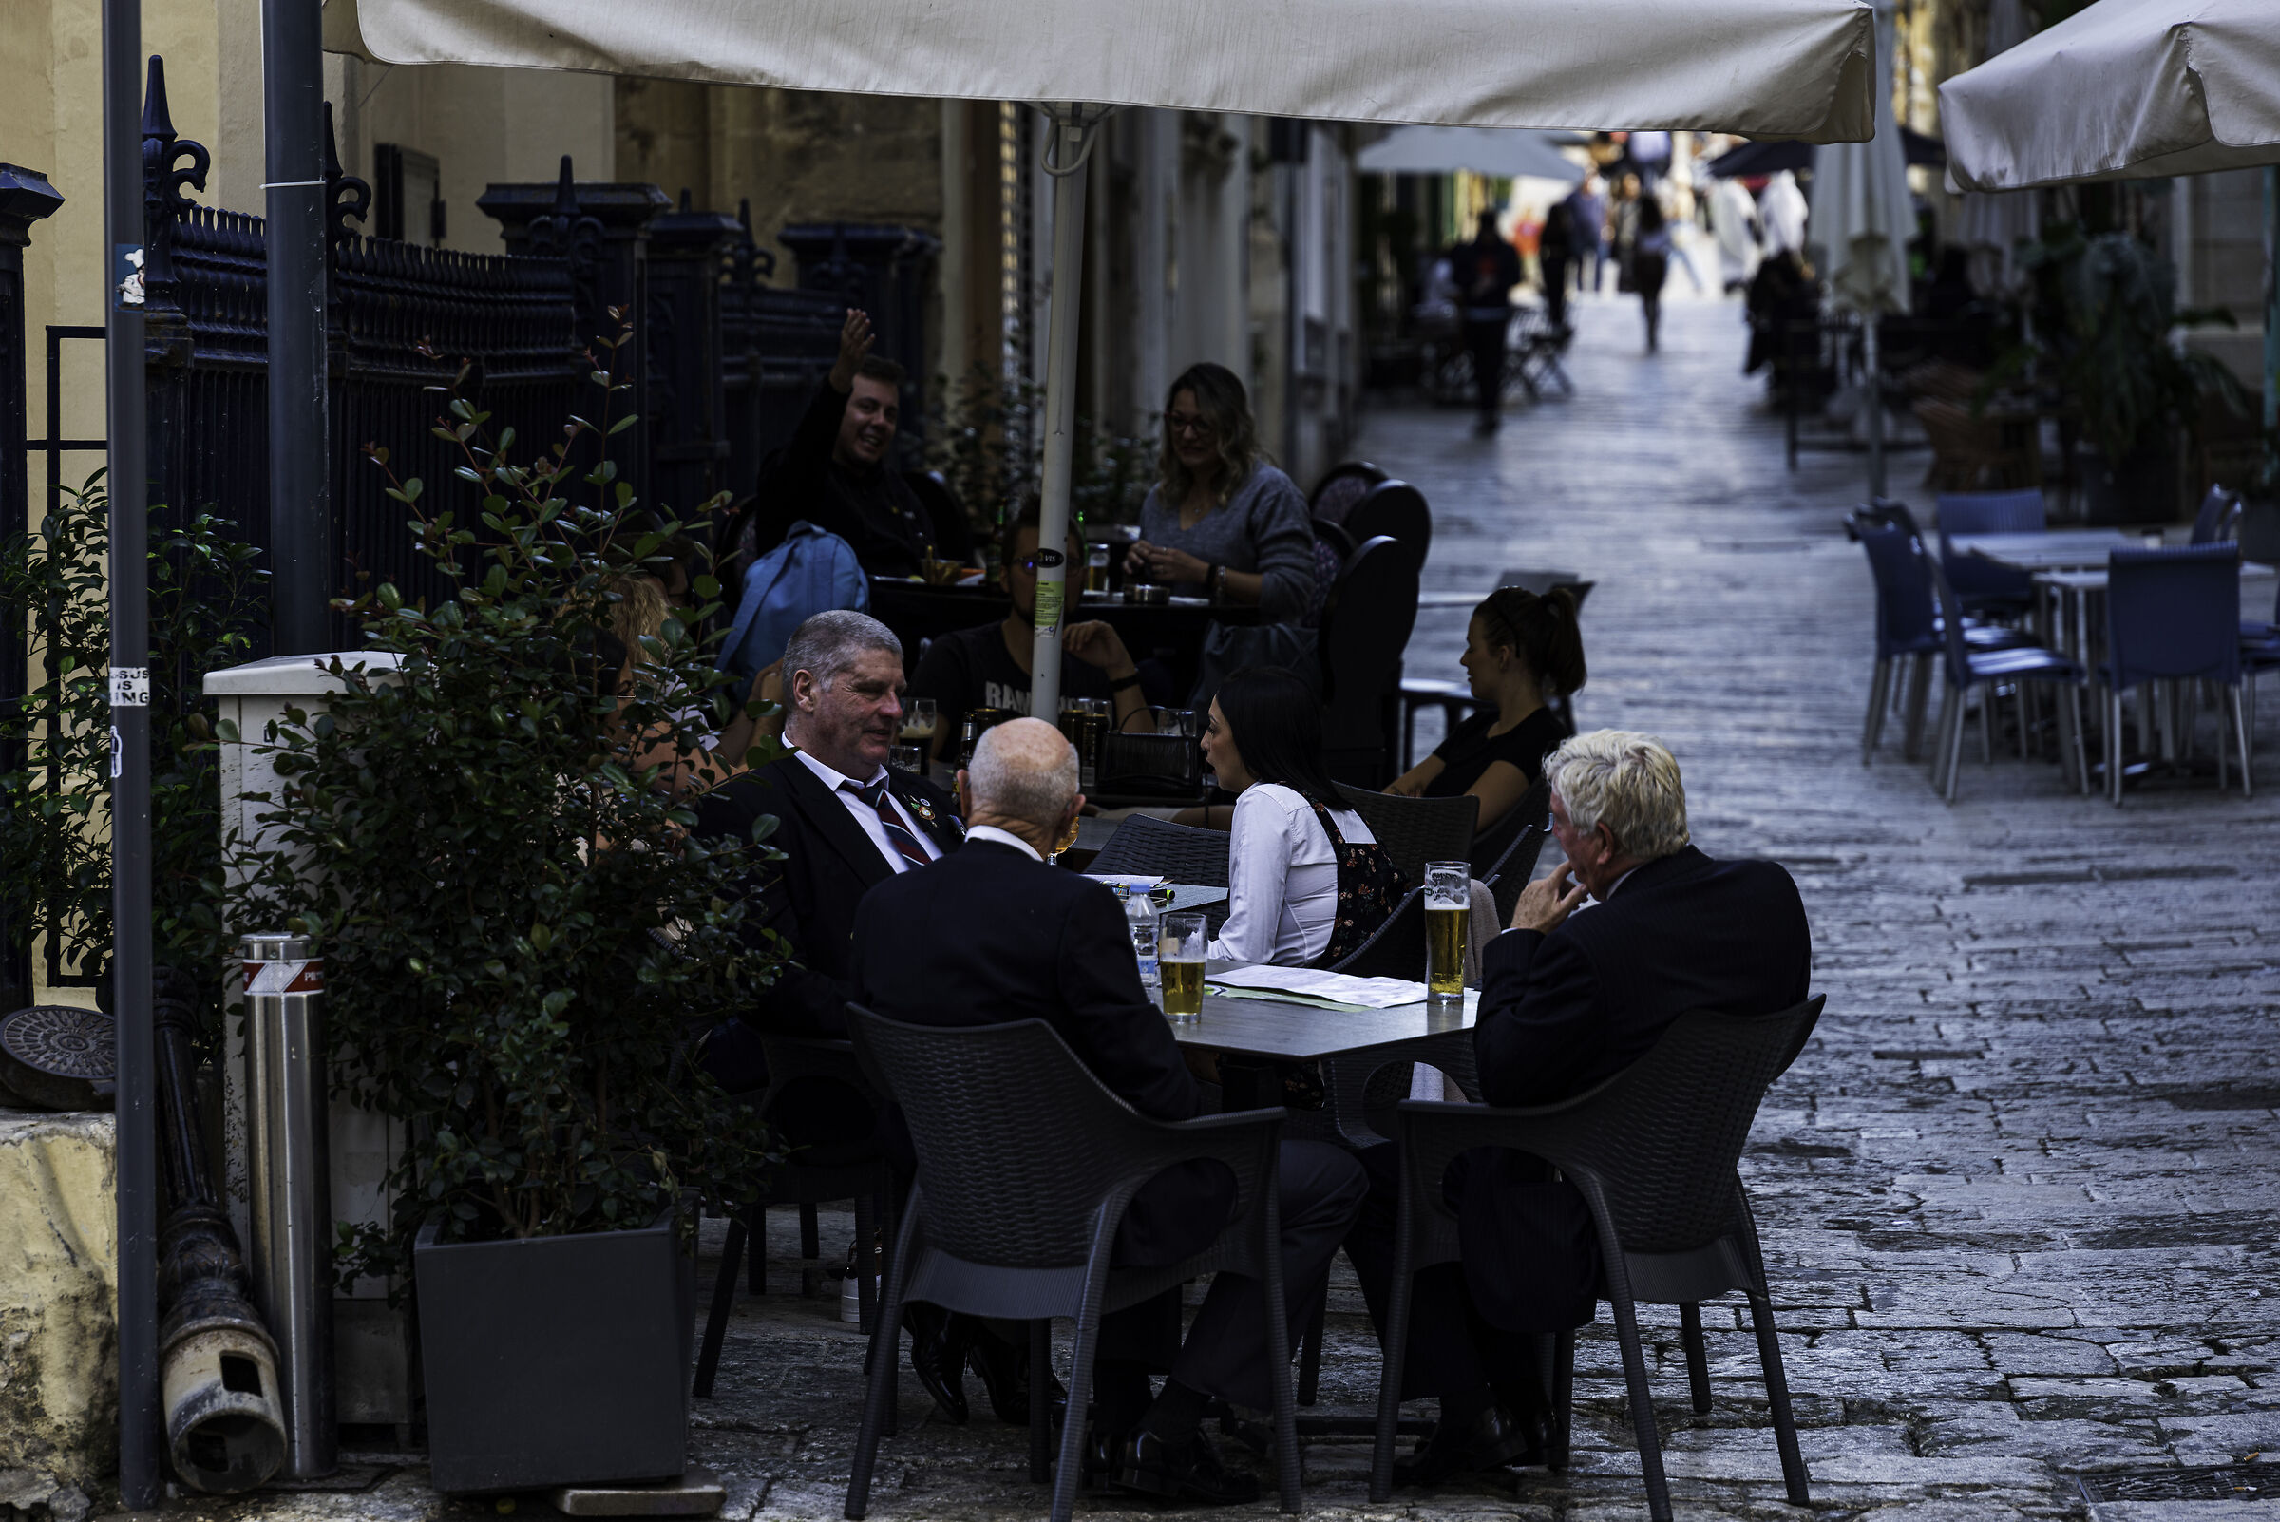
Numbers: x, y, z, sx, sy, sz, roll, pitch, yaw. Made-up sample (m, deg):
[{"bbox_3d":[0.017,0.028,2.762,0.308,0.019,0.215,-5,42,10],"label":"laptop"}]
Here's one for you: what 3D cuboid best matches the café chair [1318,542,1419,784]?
[{"bbox_3d":[0.301,-0.017,21.800,0.600,1.020,0.520,3,6,28],"label":"café chair"}]

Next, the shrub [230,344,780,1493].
[{"bbox_3d":[-1.059,0.251,15.850,0.890,1.870,0.820,0,6,3],"label":"shrub"}]

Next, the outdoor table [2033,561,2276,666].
[{"bbox_3d":[3.518,-0.324,32.900,0.720,0.730,0.700,1,6,12],"label":"outdoor table"}]

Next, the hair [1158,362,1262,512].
[{"bbox_3d":[0.167,-0.769,22.600,0.250,0.360,0.250,1,4,20],"label":"hair"}]

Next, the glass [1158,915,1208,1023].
[{"bbox_3d":[0.074,0.343,15.750,0.083,0.172,0.083,0,6,0],"label":"glass"}]

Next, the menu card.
[{"bbox_3d":[0.302,0.384,16.050,0.290,0.020,0.430,-5,7,-40],"label":"menu card"}]

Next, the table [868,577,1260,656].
[{"bbox_3d":[-0.149,-0.047,22.836,1.100,0.740,0.750,2,6,18],"label":"table"}]

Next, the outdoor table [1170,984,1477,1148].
[{"bbox_3d":[0.183,0.770,15.386,0.800,0.740,0.800,5,7,42],"label":"outdoor table"}]

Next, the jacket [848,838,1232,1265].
[{"bbox_3d":[-0.162,0.470,15.320,0.540,0.680,0.440,3,5,36],"label":"jacket"}]

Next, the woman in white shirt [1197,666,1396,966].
[{"bbox_3d":[0.204,0.476,16.850,0.720,1.250,0.480,1,4,12],"label":"woman in white shirt"}]

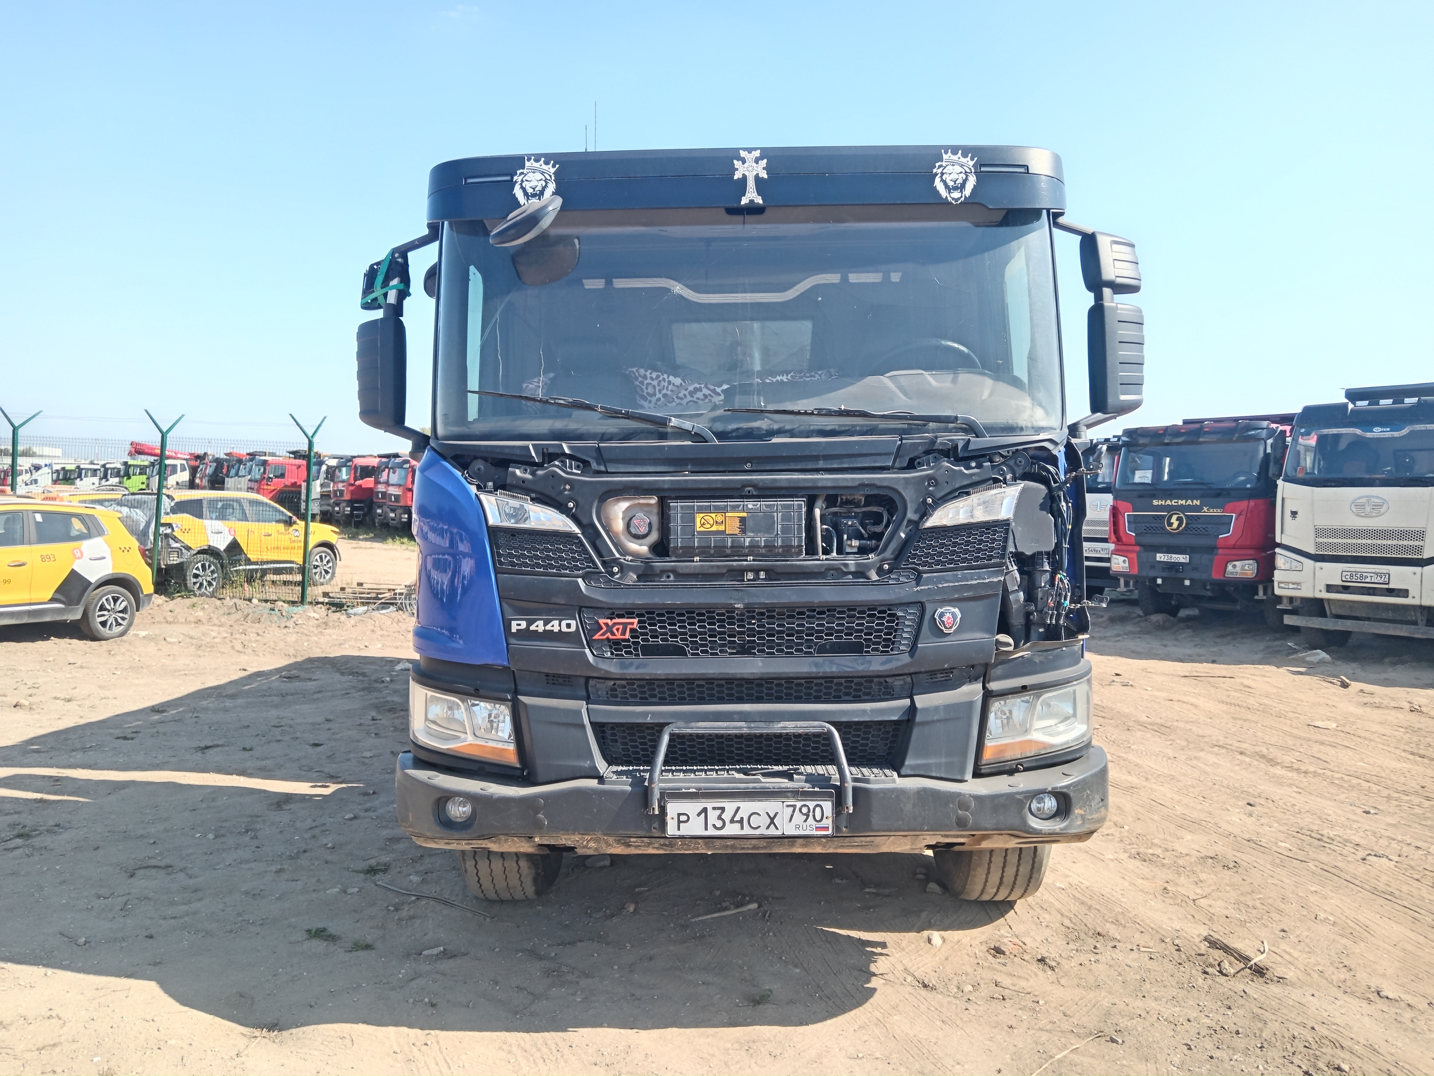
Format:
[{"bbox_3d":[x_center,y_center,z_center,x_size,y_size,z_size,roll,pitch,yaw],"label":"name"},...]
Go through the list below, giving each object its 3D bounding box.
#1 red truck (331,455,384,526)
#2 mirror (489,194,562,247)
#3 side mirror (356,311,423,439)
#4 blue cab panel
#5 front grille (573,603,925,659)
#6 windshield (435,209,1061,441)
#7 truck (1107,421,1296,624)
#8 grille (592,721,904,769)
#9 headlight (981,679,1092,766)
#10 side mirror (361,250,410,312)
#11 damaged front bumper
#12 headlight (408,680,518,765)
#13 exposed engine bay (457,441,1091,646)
[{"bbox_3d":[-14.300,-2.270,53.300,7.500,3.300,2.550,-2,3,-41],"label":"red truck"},{"bbox_3d":[-0.642,-1.063,3.740,0.230,0.170,0.180,1,3,24],"label":"mirror"},{"bbox_3d":[-1.230,-0.615,4.220,0.240,0.480,0.190,0,2,0],"label":"side mirror"},{"bbox_3d":[-0.920,0.060,4.070,0.420,0.800,0.450,0,2,0],"label":"blue cab panel"},{"bbox_3d":[0.114,0.312,3.730,1.140,0.190,0.100,0,1,1],"label":"front grille"},{"bbox_3d":[0.112,-0.760,3.980,2.280,0.880,0.360,0,2,0],"label":"windshield"},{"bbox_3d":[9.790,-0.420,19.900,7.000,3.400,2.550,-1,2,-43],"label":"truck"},{"bbox_3d":[0.106,0.700,3.770,1.050,0.160,0.090,0,2,0],"label":"grille"},{"bbox_3d":[1.120,0.650,3.940,0.440,0.300,0.320,0,2,0],"label":"headlight"},{"bbox_3d":[-1.264,-0.982,4.270,0.180,0.225,0.160,0,1,1],"label":"side mirror"},{"bbox_3d":[0.118,0.865,3.800,2.480,0.320,0.550,0,2,0],"label":"damaged front bumper"},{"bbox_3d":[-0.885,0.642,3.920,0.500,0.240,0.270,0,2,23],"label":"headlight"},{"bbox_3d":[0.202,0.020,3.950,2.130,0.700,0.500,0,1,1],"label":"exposed engine bay"}]

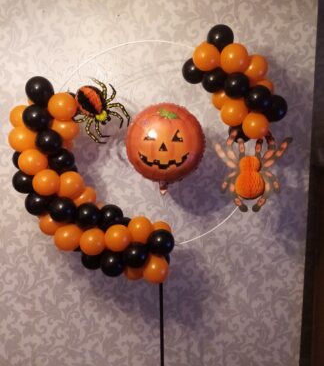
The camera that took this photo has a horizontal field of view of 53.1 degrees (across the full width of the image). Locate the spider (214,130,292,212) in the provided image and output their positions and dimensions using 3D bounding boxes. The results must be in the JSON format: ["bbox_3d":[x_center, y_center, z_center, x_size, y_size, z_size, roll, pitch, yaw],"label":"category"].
[{"bbox_3d":[0.406,-0.056,1.440,0.345,0.365,0.110,-1,7,-3],"label":"spider"}]

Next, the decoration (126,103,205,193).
[{"bbox_3d":[0.017,-0.153,1.460,0.355,0.400,0.200,4,7,0],"label":"decoration"}]

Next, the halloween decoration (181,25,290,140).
[{"bbox_3d":[0.331,-0.452,1.460,0.460,0.510,0.270,-1,7,-3],"label":"halloween decoration"}]

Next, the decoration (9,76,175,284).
[{"bbox_3d":[-0.318,-0.002,1.515,0.750,0.954,0.290,0,6,-3],"label":"decoration"}]

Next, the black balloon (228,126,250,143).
[{"bbox_3d":[0.375,-0.246,1.515,0.120,0.125,0.120,0,6,-2],"label":"black balloon"}]

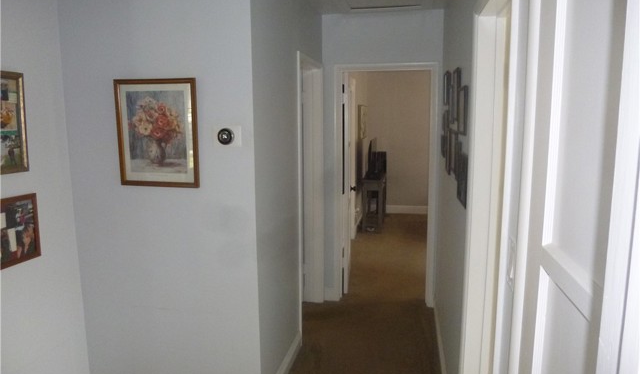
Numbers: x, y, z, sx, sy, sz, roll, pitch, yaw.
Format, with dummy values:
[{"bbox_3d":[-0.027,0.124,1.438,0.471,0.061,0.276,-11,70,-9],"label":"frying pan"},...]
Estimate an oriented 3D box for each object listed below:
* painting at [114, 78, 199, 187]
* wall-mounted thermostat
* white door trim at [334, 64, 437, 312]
[{"bbox_3d":[-0.827,-0.275,2.351,0.439,0.545,0.027,1,9,11],"label":"painting"},{"bbox_3d":[-0.461,-0.247,2.277,0.084,0.084,0.032,1,9,11],"label":"wall-mounted thermostat"},{"bbox_3d":[0.556,0.011,3.936,0.841,2.045,0.135,1,9,11],"label":"white door trim"}]

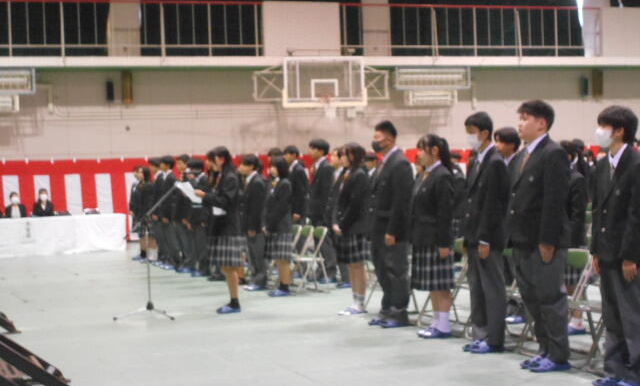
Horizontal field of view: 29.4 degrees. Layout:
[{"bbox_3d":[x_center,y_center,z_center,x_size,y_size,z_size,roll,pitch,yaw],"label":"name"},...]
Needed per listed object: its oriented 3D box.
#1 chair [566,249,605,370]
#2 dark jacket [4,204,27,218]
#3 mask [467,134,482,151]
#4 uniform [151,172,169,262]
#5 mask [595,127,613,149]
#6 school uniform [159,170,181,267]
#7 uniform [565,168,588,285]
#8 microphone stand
[{"bbox_3d":[1.781,0.739,8.200,0.480,0.780,0.460,-2,1,-19],"label":"chair"},{"bbox_3d":[-5.807,0.450,23.303,0.420,0.500,0.280,-2,1,-17],"label":"dark jacket"},{"bbox_3d":[1.110,-0.373,8.740,0.085,0.120,0.125,-2,1,-19],"label":"mask"},{"bbox_3d":[-2.508,0.364,19.250,0.280,1.400,0.440,-2,1,-19],"label":"uniform"},{"bbox_3d":[1.629,-0.313,7.000,0.090,0.122,0.135,-2,1,-17],"label":"mask"},{"bbox_3d":[-2.262,0.356,18.400,0.280,1.430,0.440,-2,1,-19],"label":"school uniform"},{"bbox_3d":[1.971,0.255,9.680,0.280,0.950,0.420,-2,1,-19],"label":"uniform"},{"bbox_3d":[-1.675,0.552,11.750,0.600,1.280,0.540,-2,1,-19],"label":"microphone stand"}]

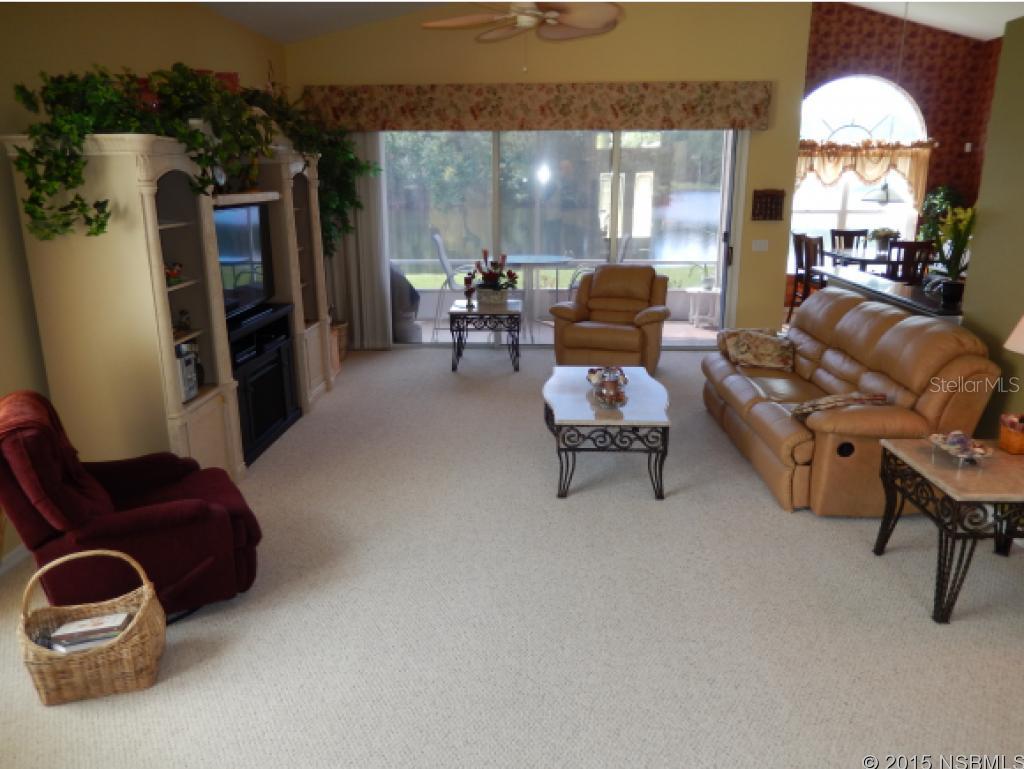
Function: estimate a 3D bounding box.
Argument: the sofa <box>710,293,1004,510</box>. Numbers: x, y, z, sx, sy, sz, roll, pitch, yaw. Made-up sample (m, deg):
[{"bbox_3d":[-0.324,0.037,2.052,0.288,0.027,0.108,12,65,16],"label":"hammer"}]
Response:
[{"bbox_3d":[2.011,-0.056,4.817,1.000,0.970,2.200,0,14,2],"label":"sofa"}]

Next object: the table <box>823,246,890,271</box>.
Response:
[{"bbox_3d":[4.771,-1.152,9.276,1.380,0.920,1.380,3,14,14],"label":"table"}]

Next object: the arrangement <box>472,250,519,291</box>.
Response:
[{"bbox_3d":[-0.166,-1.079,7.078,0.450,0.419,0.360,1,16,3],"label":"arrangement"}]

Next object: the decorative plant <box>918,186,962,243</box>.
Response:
[{"bbox_3d":[5.645,-2.240,9.747,0.550,0.800,0.520,0,14,2],"label":"decorative plant"}]

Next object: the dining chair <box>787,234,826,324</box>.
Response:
[{"bbox_3d":[3.498,-1.115,8.381,0.540,1.050,0.480,1,16,3],"label":"dining chair"}]

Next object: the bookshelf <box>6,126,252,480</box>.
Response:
[{"bbox_3d":[-1.949,-0.294,3.912,0.619,1.892,0.808,1,16,3],"label":"bookshelf"}]

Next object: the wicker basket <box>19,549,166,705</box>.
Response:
[{"bbox_3d":[-1.399,0.820,2.513,0.390,0.420,0.280,-4,14,-14],"label":"wicker basket"}]

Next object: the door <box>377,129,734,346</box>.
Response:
[{"bbox_3d":[0.449,-1.476,7.540,3.543,2.202,0.120,1,16,3],"label":"door"}]

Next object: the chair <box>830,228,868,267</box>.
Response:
[{"bbox_3d":[4.216,-1.349,9.210,0.480,1.050,0.540,1,16,3],"label":"chair"}]

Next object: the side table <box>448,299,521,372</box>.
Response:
[{"bbox_3d":[-0.244,-0.482,7.395,0.680,0.590,0.700,0,14,2],"label":"side table"}]

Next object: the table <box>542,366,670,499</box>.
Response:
[{"bbox_3d":[0.580,0.250,4.672,0.765,0.430,1.256,1,16,3],"label":"table"}]

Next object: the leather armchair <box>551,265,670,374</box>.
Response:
[{"bbox_3d":[1.004,-0.673,7.300,0.980,0.990,0.950,5,15,22],"label":"leather armchair"}]

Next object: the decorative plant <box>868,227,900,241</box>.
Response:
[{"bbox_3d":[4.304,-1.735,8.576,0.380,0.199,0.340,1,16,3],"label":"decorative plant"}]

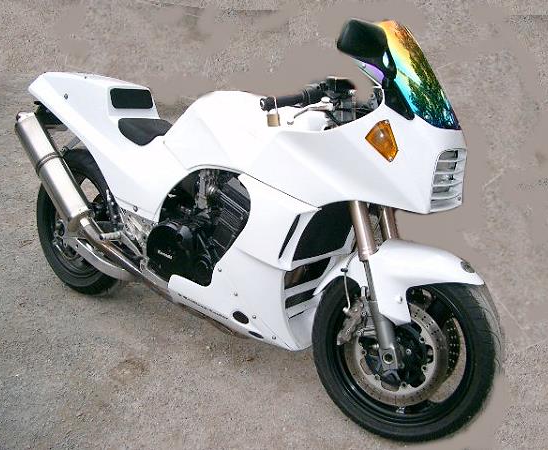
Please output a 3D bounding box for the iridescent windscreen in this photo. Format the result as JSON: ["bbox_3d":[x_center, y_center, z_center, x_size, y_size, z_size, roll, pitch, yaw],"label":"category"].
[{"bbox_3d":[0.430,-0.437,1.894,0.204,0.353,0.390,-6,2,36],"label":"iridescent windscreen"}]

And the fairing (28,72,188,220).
[{"bbox_3d":[-0.694,-0.379,2.694,1.120,0.470,0.330,18,15,33],"label":"fairing"}]

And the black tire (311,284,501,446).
[{"bbox_3d":[0.398,0.380,2.009,0.600,0.600,0.125,16,11,26],"label":"black tire"}]

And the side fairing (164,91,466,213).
[{"bbox_3d":[0.132,-0.244,2.114,1.030,0.340,0.500,18,15,33],"label":"side fairing"}]

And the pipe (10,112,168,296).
[{"bbox_3d":[-0.744,-0.072,2.507,0.888,0.195,0.135,48,29,15],"label":"pipe"}]

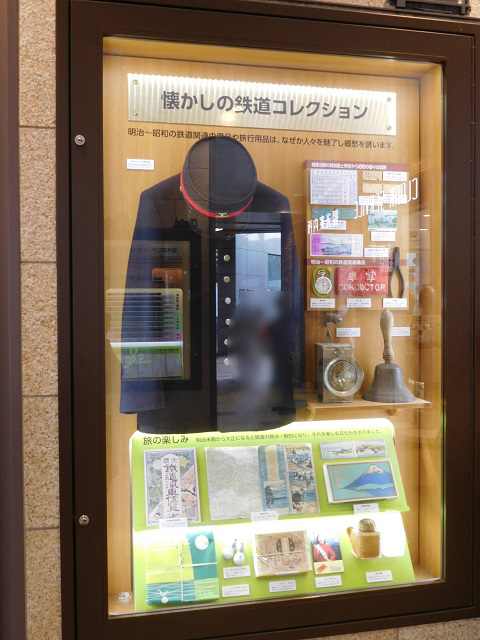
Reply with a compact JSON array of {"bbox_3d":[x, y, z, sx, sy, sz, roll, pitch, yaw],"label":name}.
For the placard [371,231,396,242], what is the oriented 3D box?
[{"bbox_3d":[0.399,-0.231,1.799,0.071,0.025,0.004,-1,1,-12],"label":"placard"}]

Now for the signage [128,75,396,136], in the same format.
[{"bbox_3d":[0.074,-0.576,1.744,0.745,0.118,0.012,-1,1,-12],"label":"signage"}]

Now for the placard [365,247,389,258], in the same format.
[{"bbox_3d":[0.380,-0.186,1.796,0.071,0.025,0.004,-1,1,-12],"label":"placard"}]

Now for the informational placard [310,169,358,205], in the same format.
[{"bbox_3d":[0.257,-0.361,1.764,0.135,0.096,0.006,-1,1,-12],"label":"informational placard"}]

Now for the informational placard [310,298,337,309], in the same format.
[{"bbox_3d":[0.227,-0.045,1.766,0.071,0.025,0.004,-1,1,-12],"label":"informational placard"}]

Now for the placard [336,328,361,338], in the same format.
[{"bbox_3d":[0.307,0.036,1.830,0.071,0.026,0.005,-1,1,-12],"label":"placard"}]

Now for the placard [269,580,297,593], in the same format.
[{"bbox_3d":[0.109,0.680,1.649,0.071,0.026,0.004,-1,-30,-12],"label":"placard"}]

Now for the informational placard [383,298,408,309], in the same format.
[{"bbox_3d":[0.433,-0.047,1.805,0.071,0.026,0.005,-1,1,-12],"label":"informational placard"}]

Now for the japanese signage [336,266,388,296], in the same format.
[{"bbox_3d":[0.339,-0.107,1.782,0.148,0.075,0.015,-1,1,-12],"label":"japanese signage"}]

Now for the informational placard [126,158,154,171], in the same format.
[{"bbox_3d":[-0.257,-0.403,1.682,0.071,0.026,0.004,-1,1,-12],"label":"informational placard"}]

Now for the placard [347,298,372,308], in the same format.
[{"bbox_3d":[0.330,-0.046,1.786,0.071,0.026,0.005,-1,1,-12],"label":"placard"}]

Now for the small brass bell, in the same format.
[{"bbox_3d":[0.403,0.096,1.750,0.145,0.245,0.145,-1,1,-12],"label":"small brass bell"}]

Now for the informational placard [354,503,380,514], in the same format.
[{"bbox_3d":[0.340,0.503,1.721,0.071,0.025,0.004,-1,-26,-12],"label":"informational placard"}]

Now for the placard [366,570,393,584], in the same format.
[{"bbox_3d":[0.373,0.687,1.729,0.071,0.026,0.005,-1,-27,-12],"label":"placard"}]

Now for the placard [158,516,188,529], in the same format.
[{"bbox_3d":[-0.168,0.519,1.650,0.071,0.026,0.005,-1,-21,-12],"label":"placard"}]

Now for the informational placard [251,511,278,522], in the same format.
[{"bbox_3d":[0.065,0.515,1.693,0.071,0.026,0.005,-1,-21,-12],"label":"informational placard"}]

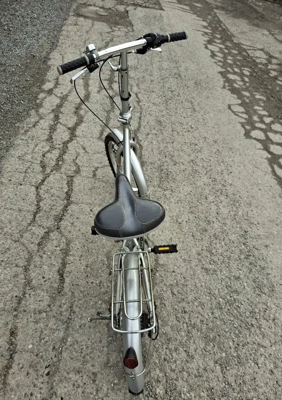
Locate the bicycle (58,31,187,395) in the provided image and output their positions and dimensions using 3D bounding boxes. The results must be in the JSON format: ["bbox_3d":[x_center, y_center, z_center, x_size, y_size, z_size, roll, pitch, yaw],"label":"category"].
[{"bbox_3d":[-0.050,-0.060,1.345,0.530,1.090,1.530,-2,44,-3],"label":"bicycle"}]

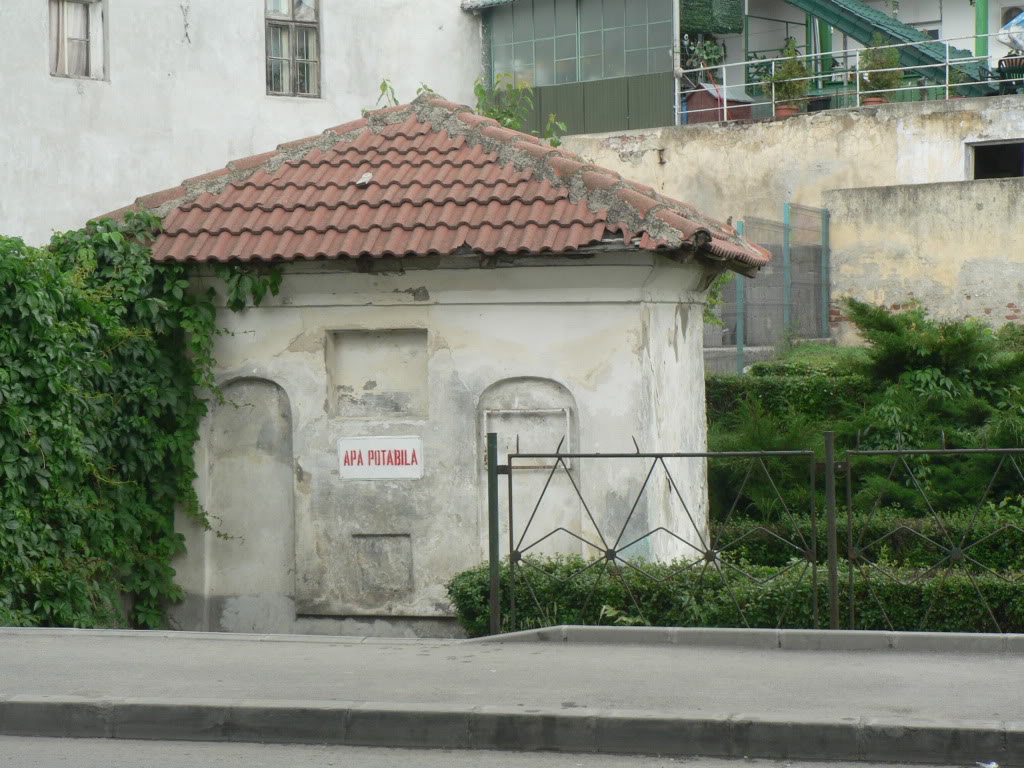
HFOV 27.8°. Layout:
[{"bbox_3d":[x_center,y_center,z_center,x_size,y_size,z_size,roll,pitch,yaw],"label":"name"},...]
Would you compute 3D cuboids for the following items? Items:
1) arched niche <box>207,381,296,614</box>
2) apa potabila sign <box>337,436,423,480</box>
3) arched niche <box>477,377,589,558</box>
[{"bbox_3d":[-1.783,0.772,14.245,0.641,1.645,0.120,-1,2,11],"label":"arched niche"},{"bbox_3d":[-0.893,0.500,13.988,0.600,0.296,0.025,-1,2,11],"label":"apa potabila sign"},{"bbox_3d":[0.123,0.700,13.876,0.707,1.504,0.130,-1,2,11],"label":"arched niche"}]

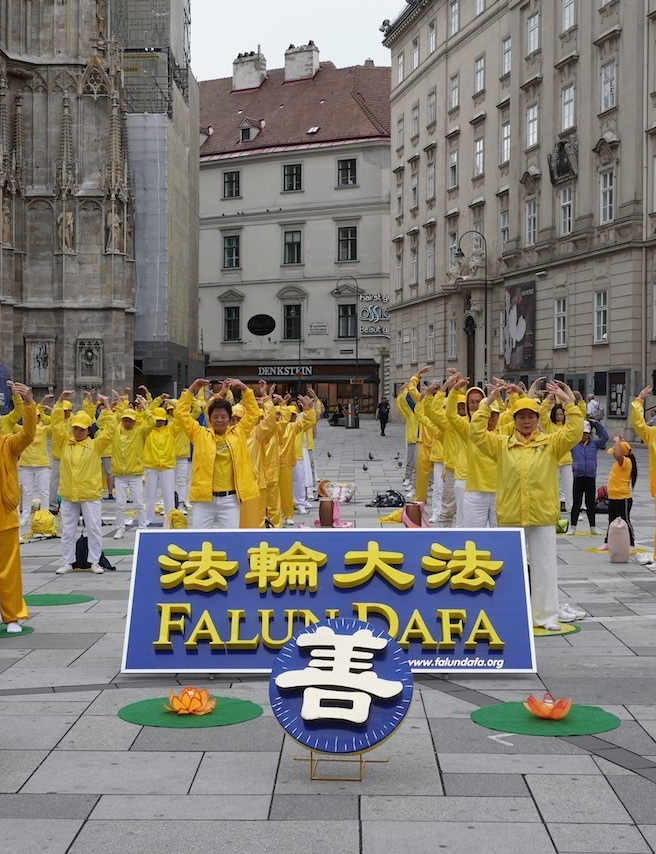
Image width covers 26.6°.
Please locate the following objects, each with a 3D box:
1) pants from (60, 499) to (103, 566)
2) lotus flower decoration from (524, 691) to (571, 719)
[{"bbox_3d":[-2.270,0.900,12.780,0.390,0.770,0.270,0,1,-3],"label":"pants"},{"bbox_3d":[1.107,1.397,6.980,0.245,0.110,0.245,0,1,0],"label":"lotus flower decoration"}]

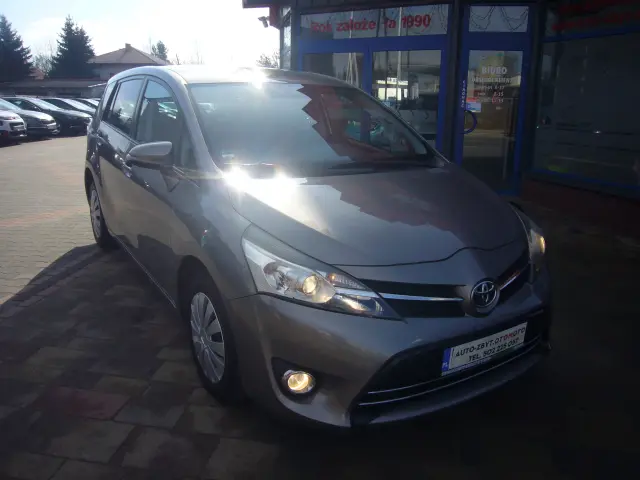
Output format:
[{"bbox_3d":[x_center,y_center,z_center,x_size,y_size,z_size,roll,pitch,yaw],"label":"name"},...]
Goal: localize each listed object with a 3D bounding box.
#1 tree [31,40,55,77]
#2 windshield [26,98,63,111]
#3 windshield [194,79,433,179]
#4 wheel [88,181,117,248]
[{"bbox_3d":[-27.017,-15.995,50.917,3.000,6.800,3.000,1,16,0],"label":"tree"},{"bbox_3d":[-10.111,-4.973,19.000,0.780,0.460,1.400,2,16,2],"label":"windshield"},{"bbox_3d":[-0.099,-0.699,3.172,1.400,0.520,0.860,-9,19,-31],"label":"windshield"},{"bbox_3d":[-1.936,-0.230,4.787,0.210,0.650,0.650,-9,19,-31],"label":"wheel"}]

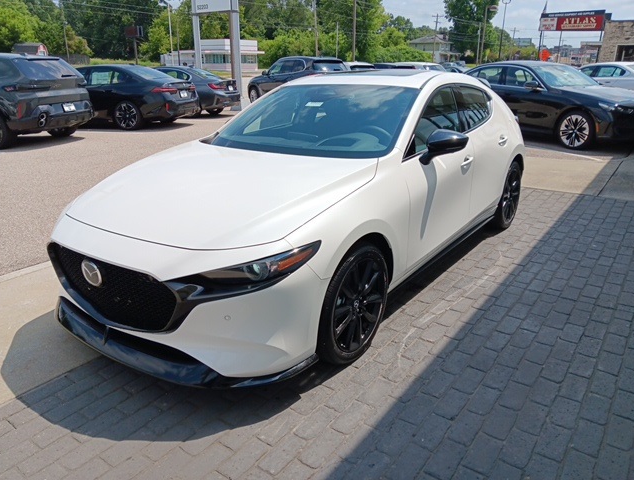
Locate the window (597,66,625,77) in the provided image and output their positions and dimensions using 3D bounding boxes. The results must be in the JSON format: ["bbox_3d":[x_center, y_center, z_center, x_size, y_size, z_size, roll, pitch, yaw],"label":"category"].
[{"bbox_3d":[10.844,-6.204,17.700,0.950,0.360,0.140,5,20,13],"label":"window"}]

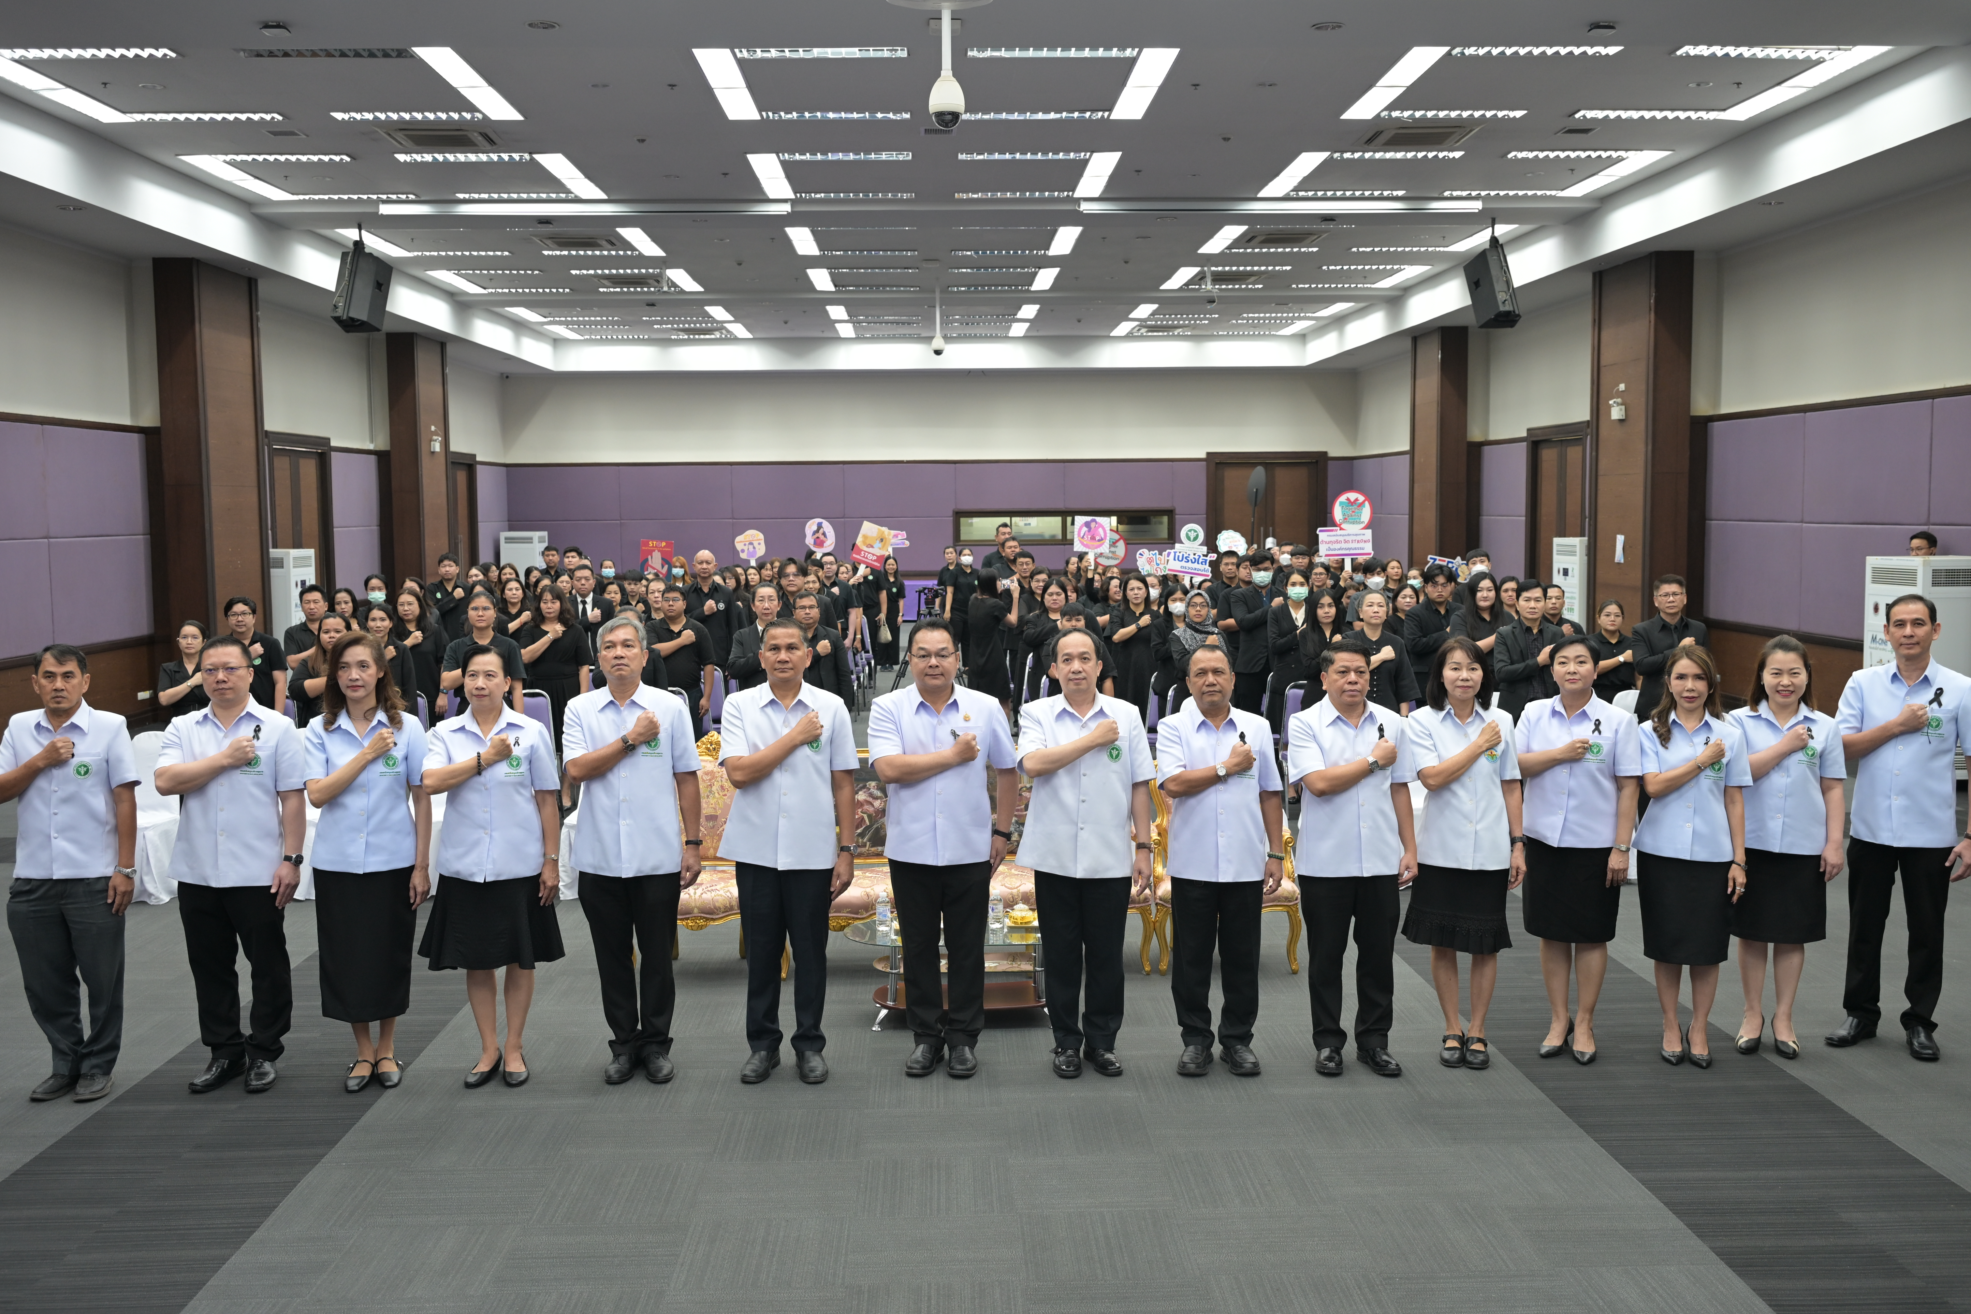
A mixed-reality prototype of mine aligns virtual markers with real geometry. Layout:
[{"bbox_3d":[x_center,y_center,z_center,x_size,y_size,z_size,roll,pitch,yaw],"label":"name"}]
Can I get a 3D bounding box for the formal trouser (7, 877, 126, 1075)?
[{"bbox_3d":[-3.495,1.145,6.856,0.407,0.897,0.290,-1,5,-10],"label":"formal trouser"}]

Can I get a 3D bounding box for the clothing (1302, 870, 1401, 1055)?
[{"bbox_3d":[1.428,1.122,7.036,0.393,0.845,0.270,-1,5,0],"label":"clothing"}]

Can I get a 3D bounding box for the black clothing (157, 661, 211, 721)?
[{"bbox_3d":[-4.921,0.383,11.239,0.420,0.750,0.270,-2,5,-13],"label":"black clothing"}]

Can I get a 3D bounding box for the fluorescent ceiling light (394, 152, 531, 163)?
[{"bbox_3d":[-4.776,-4.612,16.693,1.230,0.090,0.290,-1,5,-2],"label":"fluorescent ceiling light"}]

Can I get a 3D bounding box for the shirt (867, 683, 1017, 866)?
[{"bbox_3d":[-0.168,0.441,6.920,0.578,0.676,0.330,-1,5,-2],"label":"shirt"}]

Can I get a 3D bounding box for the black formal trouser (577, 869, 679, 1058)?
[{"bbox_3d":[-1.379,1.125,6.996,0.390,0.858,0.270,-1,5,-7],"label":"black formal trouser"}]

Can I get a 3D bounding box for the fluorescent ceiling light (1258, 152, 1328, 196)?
[{"bbox_3d":[3.015,-4.733,17.771,0.280,0.080,2.380,0,5,-2],"label":"fluorescent ceiling light"}]

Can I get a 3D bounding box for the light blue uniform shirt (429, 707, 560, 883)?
[{"bbox_3d":[-1.873,0.520,6.909,0.498,0.663,0.270,-1,5,-10],"label":"light blue uniform shirt"}]

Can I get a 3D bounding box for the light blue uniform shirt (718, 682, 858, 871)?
[{"bbox_3d":[-0.752,0.446,6.901,0.533,0.699,0.310,-1,5,-4],"label":"light blue uniform shirt"}]

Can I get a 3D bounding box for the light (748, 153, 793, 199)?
[{"bbox_3d":[-2.048,-4.620,17.439,0.260,0.080,2.369,-1,5,-2],"label":"light"}]

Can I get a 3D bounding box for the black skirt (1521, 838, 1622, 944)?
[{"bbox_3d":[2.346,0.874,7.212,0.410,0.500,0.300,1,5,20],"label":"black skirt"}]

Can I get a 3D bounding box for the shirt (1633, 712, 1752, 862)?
[{"bbox_3d":[2.763,0.505,7.058,0.470,0.575,0.270,1,5,17],"label":"shirt"}]

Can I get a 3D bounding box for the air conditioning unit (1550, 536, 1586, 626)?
[{"bbox_3d":[7.252,-0.544,21.678,0.620,1.777,0.580,-1,5,-11],"label":"air conditioning unit"}]

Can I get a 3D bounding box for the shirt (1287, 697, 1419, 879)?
[{"bbox_3d":[1.414,0.500,6.949,0.514,0.691,0.290,-1,5,-10],"label":"shirt"}]

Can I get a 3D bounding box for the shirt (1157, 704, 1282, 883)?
[{"bbox_3d":[0.904,0.521,6.957,0.484,0.686,0.290,0,5,1],"label":"shirt"}]

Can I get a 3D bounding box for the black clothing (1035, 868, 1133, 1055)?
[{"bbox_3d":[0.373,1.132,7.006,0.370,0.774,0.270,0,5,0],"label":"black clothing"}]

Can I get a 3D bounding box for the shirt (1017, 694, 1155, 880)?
[{"bbox_3d":[0.389,0.503,7.007,0.533,0.723,0.310,0,5,3],"label":"shirt"}]

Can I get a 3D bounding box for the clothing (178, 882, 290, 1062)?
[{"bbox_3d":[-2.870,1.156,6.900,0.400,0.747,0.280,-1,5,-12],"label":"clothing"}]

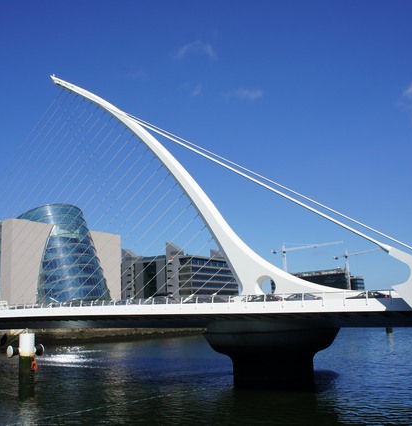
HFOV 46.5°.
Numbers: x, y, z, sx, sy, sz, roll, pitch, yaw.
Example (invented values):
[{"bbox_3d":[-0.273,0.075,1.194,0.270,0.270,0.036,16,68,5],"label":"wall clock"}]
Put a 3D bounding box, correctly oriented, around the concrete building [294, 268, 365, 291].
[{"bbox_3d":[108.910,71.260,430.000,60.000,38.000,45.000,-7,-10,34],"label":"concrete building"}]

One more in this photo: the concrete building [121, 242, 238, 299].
[{"bbox_3d":[-14.620,40.990,275.000,50.000,43.000,48.000,-7,-10,34],"label":"concrete building"}]

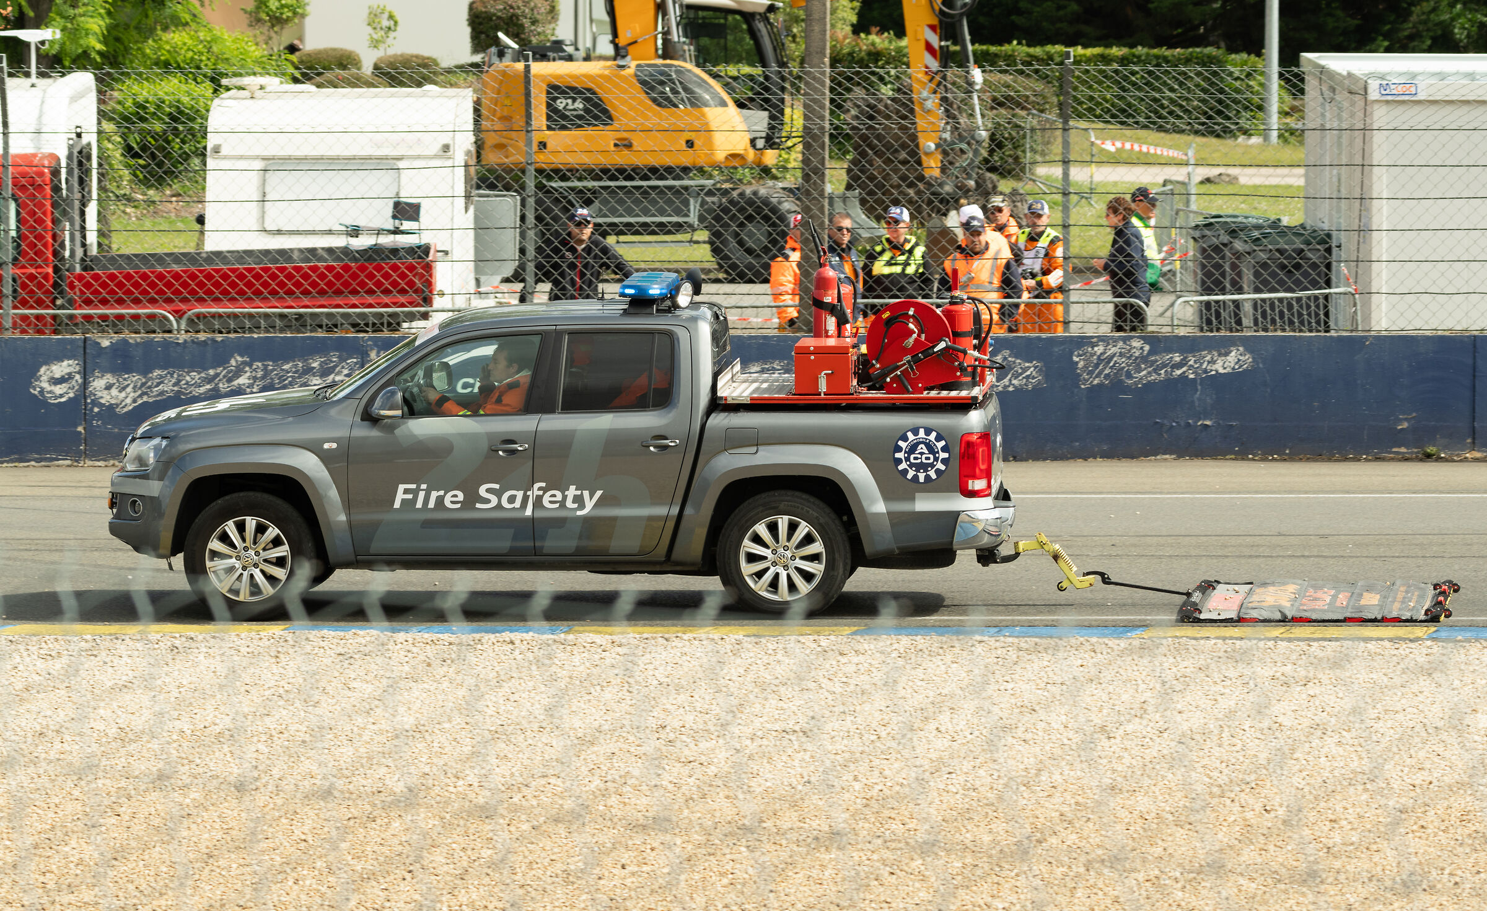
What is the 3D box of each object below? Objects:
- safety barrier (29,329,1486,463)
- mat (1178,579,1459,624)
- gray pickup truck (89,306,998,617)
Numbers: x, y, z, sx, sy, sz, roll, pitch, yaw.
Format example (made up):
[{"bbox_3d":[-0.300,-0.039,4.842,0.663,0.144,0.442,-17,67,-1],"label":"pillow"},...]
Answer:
[{"bbox_3d":[0.004,-0.409,67.200,10.500,0.920,0.380,0,4,4],"label":"safety barrier"},{"bbox_3d":[3.367,0.826,55.664,1.580,0.090,2.050,0,5,5],"label":"mat"},{"bbox_3d":[-1.073,-0.027,55.727,5.250,1.850,2.000,0,5,5],"label":"gray pickup truck"}]

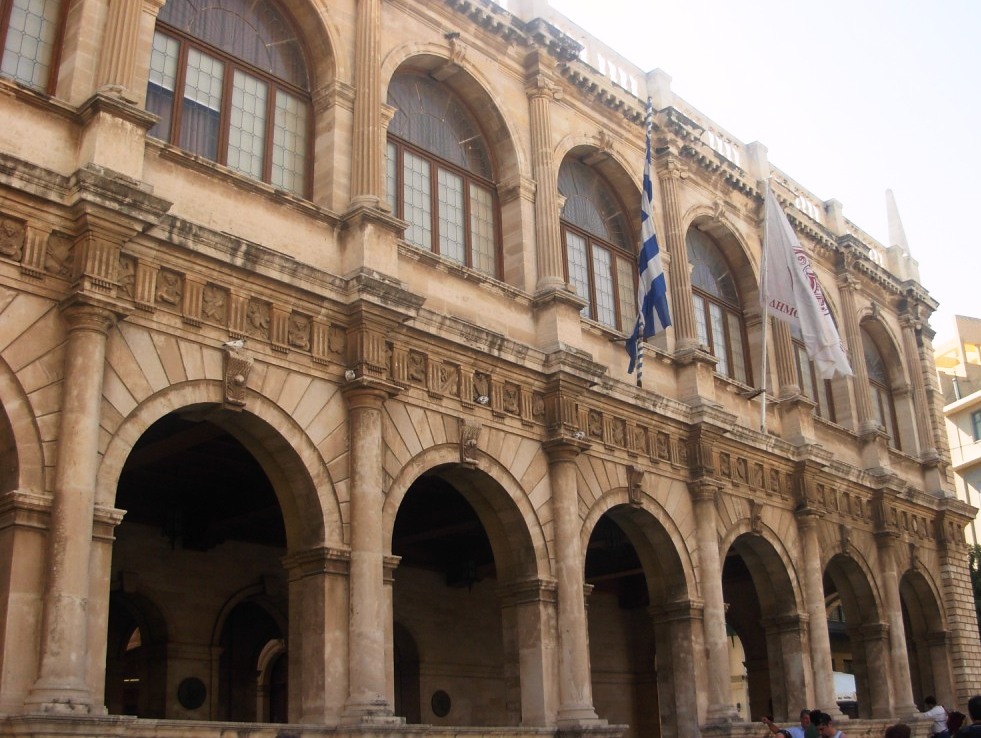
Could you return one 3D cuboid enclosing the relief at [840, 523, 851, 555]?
[{"bbox_3d":[7.481,3.593,22.356,0.206,0.656,0.315,-21,-28,40],"label":"relief"}]

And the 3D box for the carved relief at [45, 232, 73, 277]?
[{"bbox_3d":[-4.293,-1.132,10.820,0.081,0.455,0.303,-21,-28,40],"label":"carved relief"}]

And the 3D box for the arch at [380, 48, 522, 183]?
[{"bbox_3d":[-0.697,-4.211,16.936,0.600,1.688,3.300,-21,-28,40],"label":"arch"}]

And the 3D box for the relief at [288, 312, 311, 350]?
[{"bbox_3d":[-2.253,-0.434,12.863,0.081,0.455,0.303,-21,-28,40],"label":"relief"}]

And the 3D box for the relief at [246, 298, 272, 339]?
[{"bbox_3d":[-2.660,-0.572,12.459,0.081,0.455,0.303,-21,-28,40],"label":"relief"}]

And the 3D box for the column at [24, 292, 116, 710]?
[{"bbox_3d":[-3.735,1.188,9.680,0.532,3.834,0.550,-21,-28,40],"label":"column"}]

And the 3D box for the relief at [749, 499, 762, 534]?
[{"bbox_3d":[4.800,2.664,19.472,0.259,0.659,0.289,-21,-28,40],"label":"relief"}]

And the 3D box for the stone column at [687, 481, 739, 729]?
[{"bbox_3d":[3.960,4.066,19.096,0.500,4.400,0.640,-21,-28,40],"label":"stone column"}]

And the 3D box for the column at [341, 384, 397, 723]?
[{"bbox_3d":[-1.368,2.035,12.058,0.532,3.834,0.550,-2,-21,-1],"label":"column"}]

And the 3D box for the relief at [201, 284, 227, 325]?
[{"bbox_3d":[-3.345,-0.782,13.067,0.090,0.452,0.360,-21,-28,40],"label":"relief"}]

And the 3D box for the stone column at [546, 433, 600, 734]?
[{"bbox_3d":[1.080,2.992,15.068,0.666,4.033,0.666,-2,-21,-1],"label":"stone column"}]

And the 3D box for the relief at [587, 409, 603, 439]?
[{"bbox_3d":[1.624,0.874,16.650,0.081,0.455,0.303,-21,-28,40],"label":"relief"}]

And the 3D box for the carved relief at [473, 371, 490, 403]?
[{"bbox_3d":[-0.136,0.264,16.263,0.090,0.452,0.360,-21,-28,40],"label":"carved relief"}]

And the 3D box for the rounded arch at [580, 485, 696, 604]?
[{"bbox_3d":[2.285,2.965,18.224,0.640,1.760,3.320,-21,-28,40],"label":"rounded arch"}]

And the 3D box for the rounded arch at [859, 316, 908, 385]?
[{"bbox_3d":[9.643,-0.708,27.149,0.600,1.688,3.300,-21,-28,40],"label":"rounded arch"}]

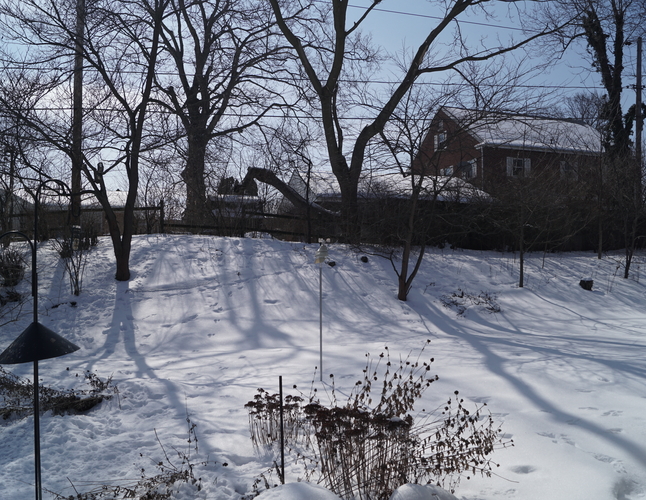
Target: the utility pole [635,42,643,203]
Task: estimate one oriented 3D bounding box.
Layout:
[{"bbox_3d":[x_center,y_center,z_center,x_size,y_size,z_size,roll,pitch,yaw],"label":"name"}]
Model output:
[{"bbox_3d":[15.720,-5.749,28.000,0.280,9.800,0.280,0,0,0],"label":"utility pole"}]

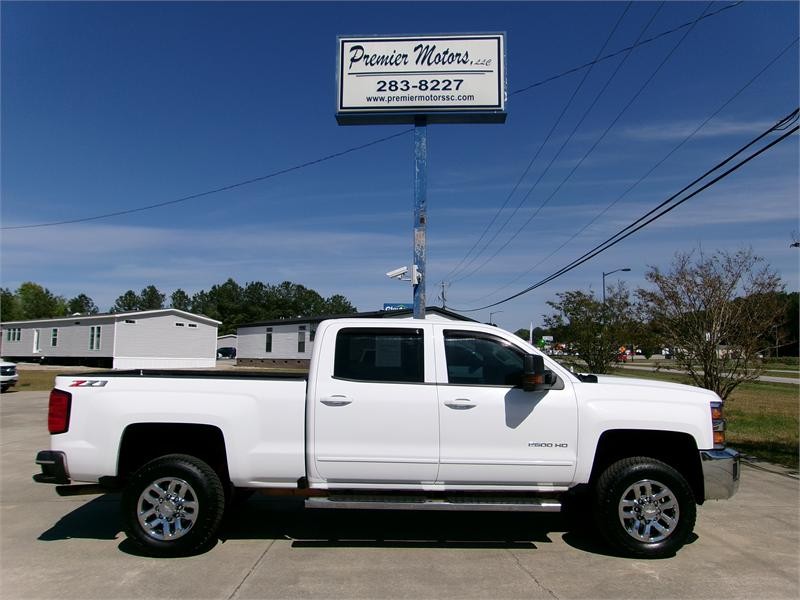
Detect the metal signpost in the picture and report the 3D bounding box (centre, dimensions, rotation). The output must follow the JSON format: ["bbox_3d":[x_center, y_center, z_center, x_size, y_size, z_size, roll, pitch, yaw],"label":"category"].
[{"bbox_3d":[0.341,-0.887,9.908,2.705,6.685,0.432,0,-4,3],"label":"metal signpost"}]

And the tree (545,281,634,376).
[{"bbox_3d":[9.257,1.616,29.966,4.619,4.742,4.619,0,-4,0],"label":"tree"}]

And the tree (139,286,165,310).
[{"bbox_3d":[-39.684,3.162,100.020,4.488,11.342,4.488,0,-4,0],"label":"tree"}]

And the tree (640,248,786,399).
[{"bbox_3d":[8.203,0.805,16.489,3.873,4.370,3.873,0,-4,0],"label":"tree"}]

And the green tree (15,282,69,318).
[{"bbox_3d":[-54.456,2.844,95.023,7.918,11.067,7.918,0,-4,0],"label":"green tree"}]

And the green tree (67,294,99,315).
[{"bbox_3d":[-53.418,4.087,104.959,5.382,10.056,5.382,0,-4,0],"label":"green tree"}]

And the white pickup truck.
[{"bbox_3d":[-0.007,1.194,6.079,6.080,1.970,2.120,0,-4,0],"label":"white pickup truck"}]

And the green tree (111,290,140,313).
[{"bbox_3d":[-45.151,3.716,102.985,4.621,10.606,4.621,0,-4,0],"label":"green tree"}]

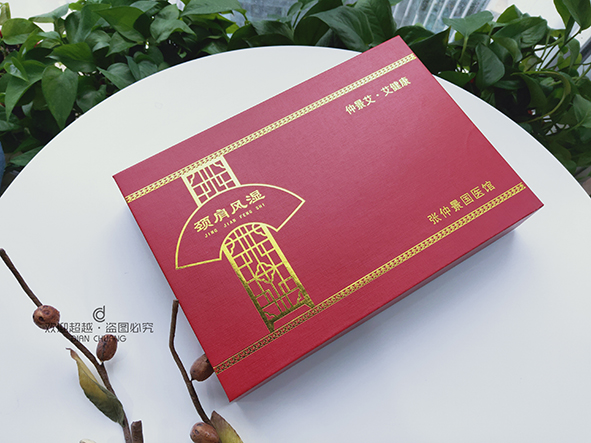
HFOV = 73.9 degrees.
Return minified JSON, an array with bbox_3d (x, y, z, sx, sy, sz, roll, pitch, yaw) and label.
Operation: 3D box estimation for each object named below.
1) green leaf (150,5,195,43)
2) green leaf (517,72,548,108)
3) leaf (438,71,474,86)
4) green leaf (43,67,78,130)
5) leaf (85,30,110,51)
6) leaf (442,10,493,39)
[{"bbox_3d":[-0.180,-0.286,0.580,0.057,0.022,0.059,-45,92,-6],"label":"green leaf"},{"bbox_3d":[0.368,-0.203,0.610,0.036,0.022,0.070,-25,79,11],"label":"green leaf"},{"bbox_3d":[0.238,-0.207,0.580,0.060,0.016,0.039,16,88,11],"label":"leaf"},{"bbox_3d":[-0.341,-0.180,0.570,0.050,0.020,0.093,-8,86,-15],"label":"green leaf"},{"bbox_3d":[-0.309,-0.283,0.620,0.035,0.018,0.052,32,81,-9],"label":"leaf"},{"bbox_3d":[0.263,-0.305,0.601,0.071,0.018,0.057,11,74,3],"label":"leaf"}]

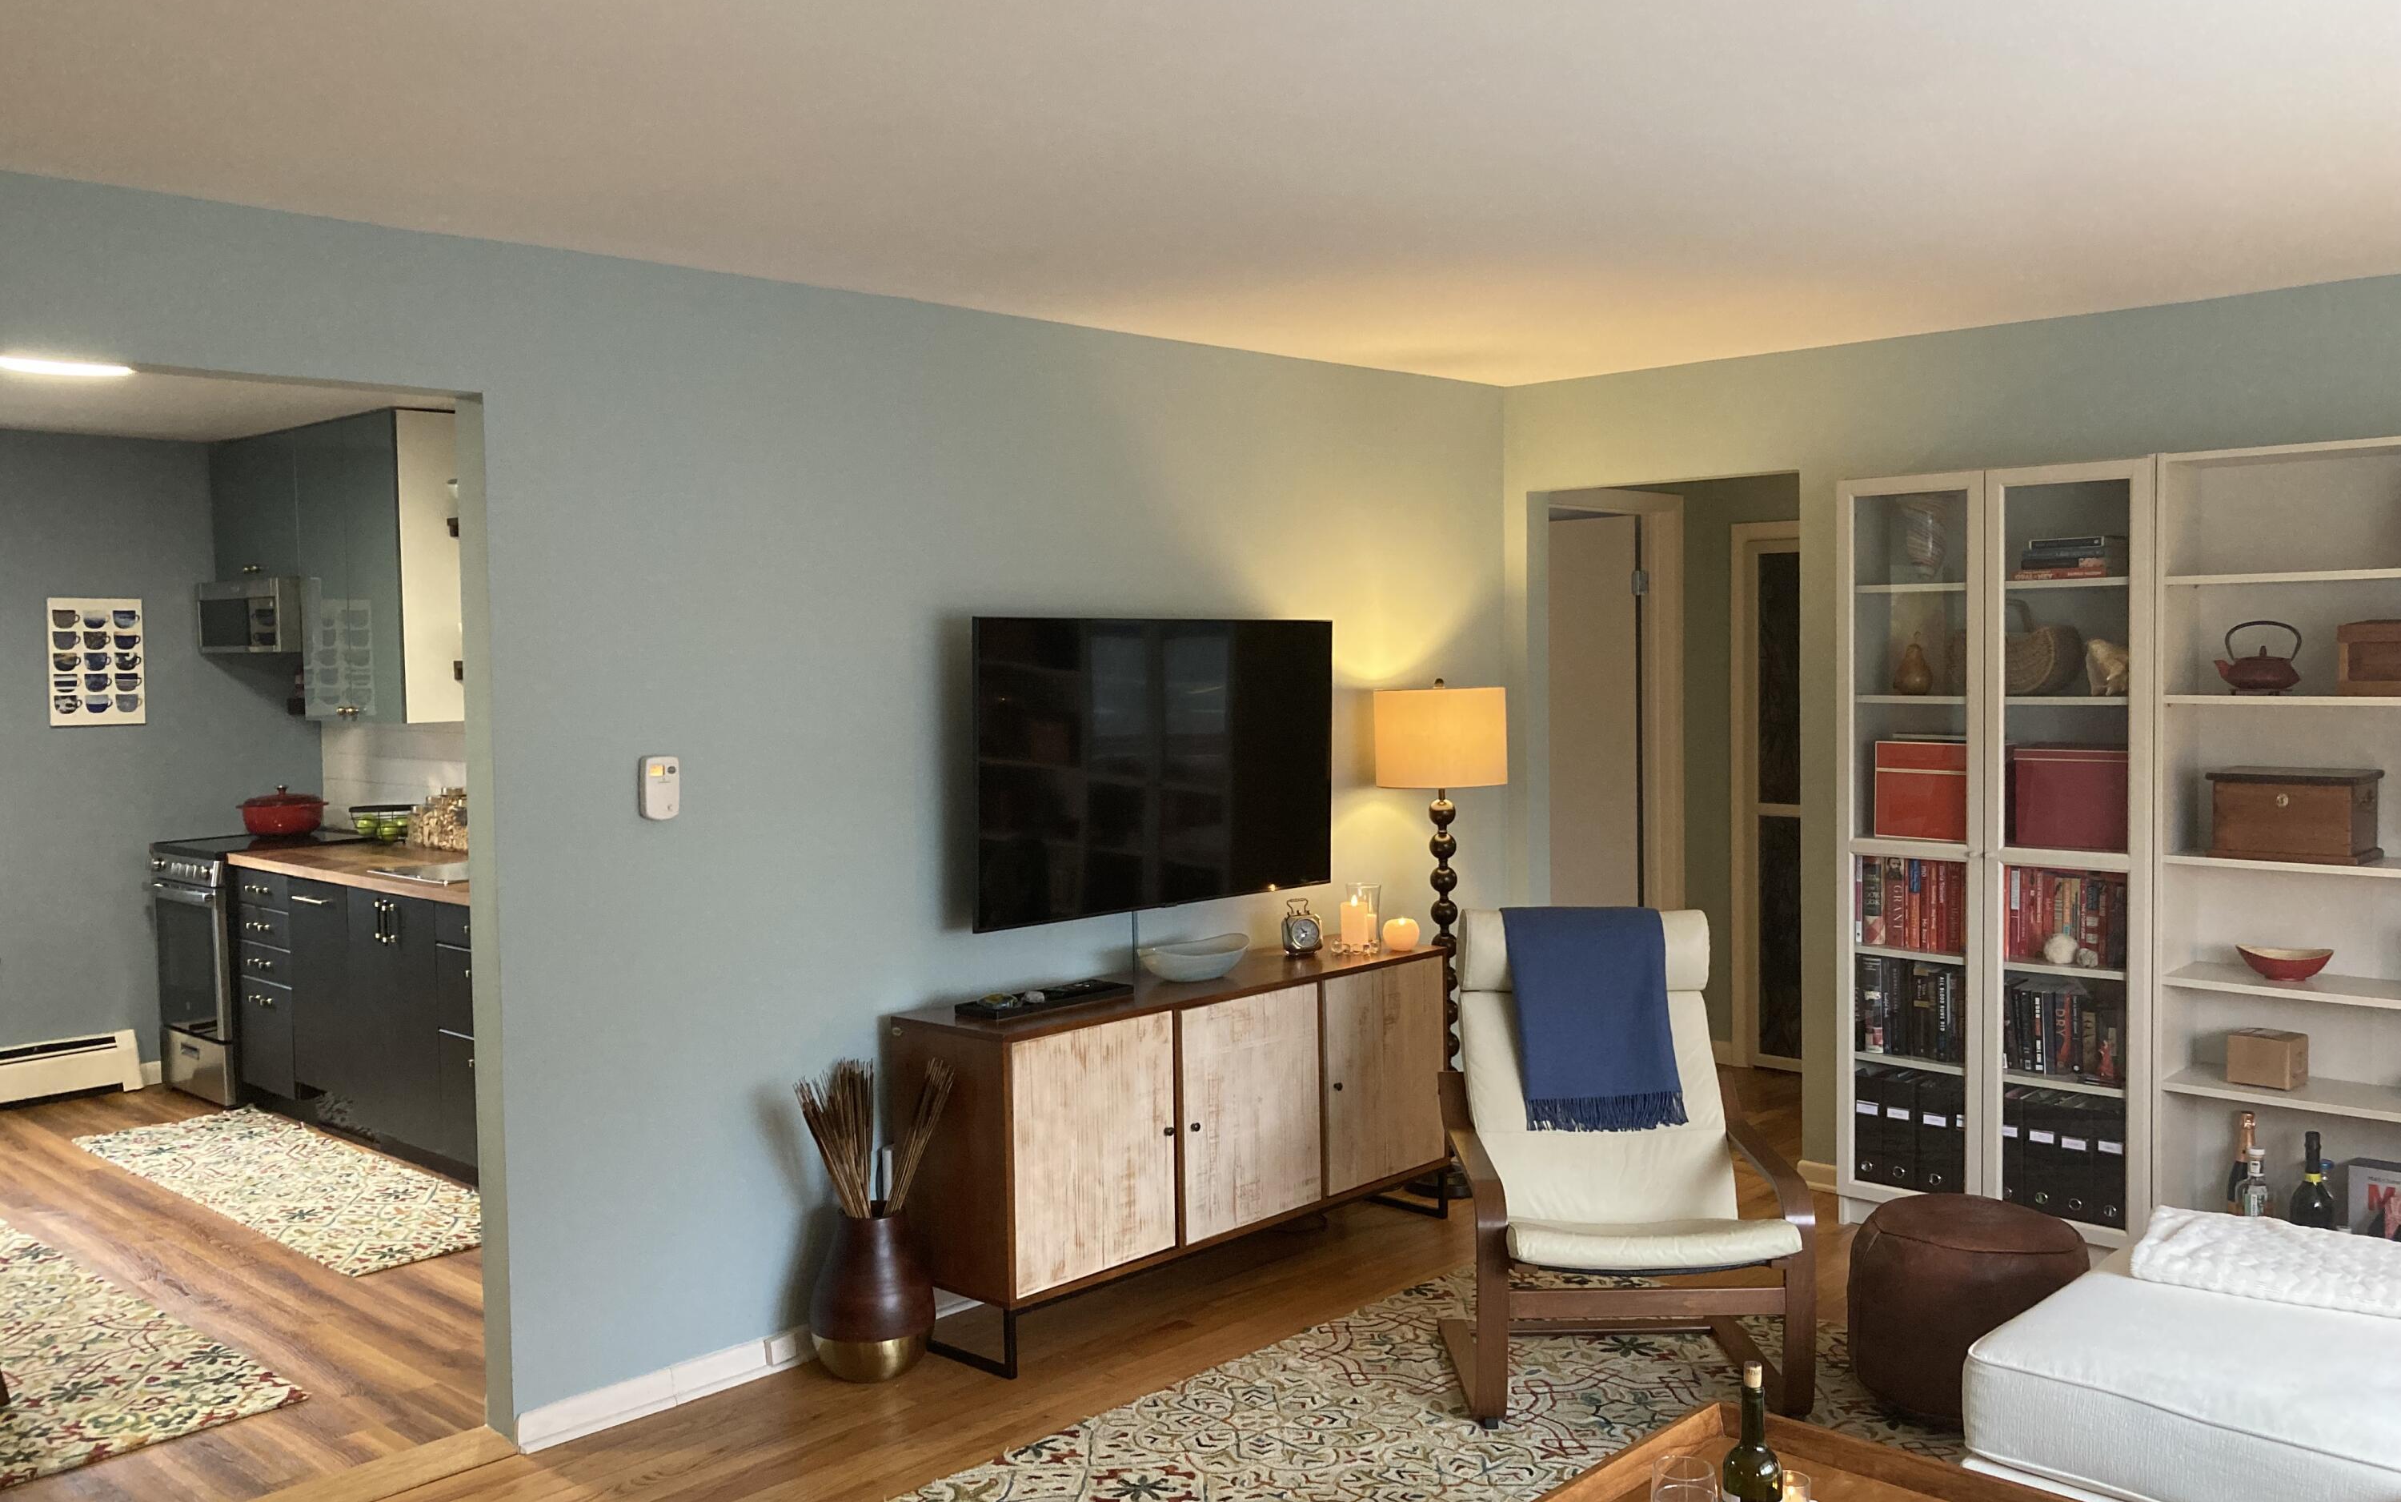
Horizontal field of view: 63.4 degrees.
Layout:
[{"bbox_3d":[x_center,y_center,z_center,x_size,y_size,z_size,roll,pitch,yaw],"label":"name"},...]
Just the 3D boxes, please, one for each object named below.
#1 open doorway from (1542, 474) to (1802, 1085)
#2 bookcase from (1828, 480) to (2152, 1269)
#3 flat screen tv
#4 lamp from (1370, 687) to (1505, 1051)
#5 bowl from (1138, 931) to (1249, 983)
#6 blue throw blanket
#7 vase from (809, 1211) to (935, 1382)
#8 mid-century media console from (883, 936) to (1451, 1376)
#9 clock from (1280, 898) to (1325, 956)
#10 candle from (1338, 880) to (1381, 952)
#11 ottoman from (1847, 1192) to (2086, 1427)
[{"bbox_3d":[1.442,0.221,5.984,0.935,2.075,0.130,2,4,44],"label":"open doorway"},{"bbox_3d":[2.107,0.286,5.057,0.800,2.020,0.300,2,4,44],"label":"bookcase"},{"bbox_3d":[-0.091,0.031,4.986,0.060,0.731,1.268,2,4,44],"label":"flat screen tv"},{"bbox_3d":[0.714,0.532,5.648,0.385,1.488,0.385,-1,3,0],"label":"lamp"},{"bbox_3d":[-0.008,0.525,4.917,0.325,0.100,0.200,-3,4,-33],"label":"bowl"},{"bbox_3d":[0.904,0.609,4.502,0.385,0.495,0.310,-1,3,-2],"label":"blue throw blanket"},{"bbox_3d":[-0.729,1.204,4.325,0.279,0.367,0.279,-1,3,0],"label":"vase"},{"bbox_3d":[-0.008,0.951,4.909,0.385,0.752,1.570,2,4,45],"label":"mid-century media console"},{"bbox_3d":[0.279,0.477,5.271,0.090,0.150,0.075,-2,3,-23],"label":"clock"},{"bbox_3d":[0.430,0.454,5.331,0.105,0.185,0.105,-1,3,0],"label":"candle"},{"bbox_3d":[1.604,1.151,4.046,0.485,0.400,0.485,2,4,44],"label":"ottoman"}]

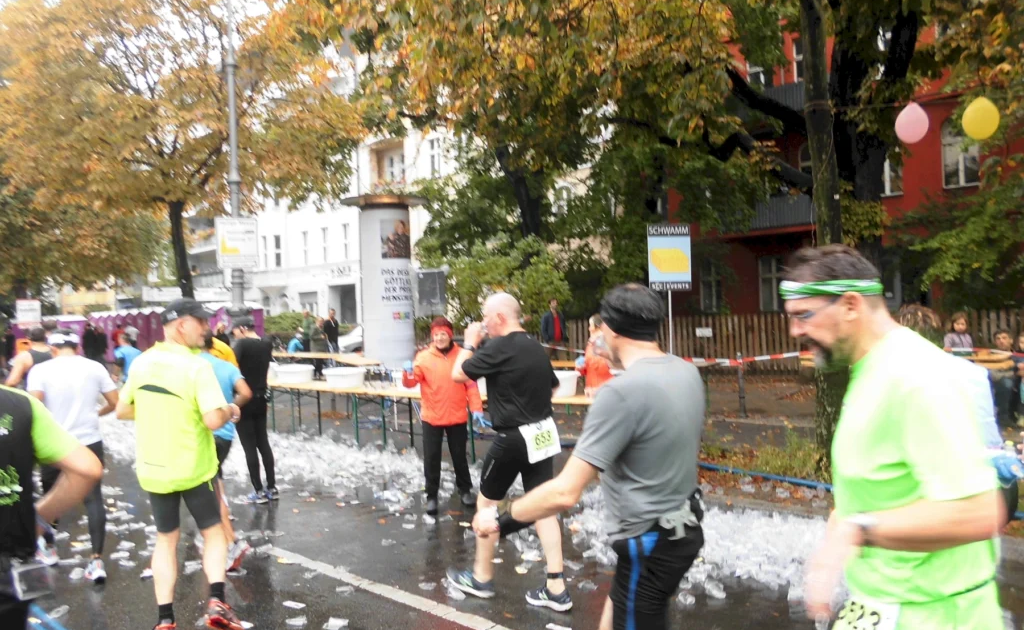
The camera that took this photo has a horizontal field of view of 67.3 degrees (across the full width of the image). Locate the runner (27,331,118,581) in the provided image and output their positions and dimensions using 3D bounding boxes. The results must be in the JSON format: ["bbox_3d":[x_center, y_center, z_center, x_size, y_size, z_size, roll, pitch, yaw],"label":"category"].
[{"bbox_3d":[-3.000,0.935,5.250,0.600,1.643,0.580,-2,0,-34],"label":"runner"}]

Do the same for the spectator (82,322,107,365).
[{"bbox_3d":[-12.185,1.097,22.500,0.520,1.750,0.340,-2,0,15],"label":"spectator"}]

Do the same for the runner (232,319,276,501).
[{"bbox_3d":[-2.435,0.876,7.300,0.400,1.724,0.500,-2,0,38],"label":"runner"}]

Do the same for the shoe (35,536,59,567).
[{"bbox_3d":[-3.324,1.696,5.480,0.290,0.130,0.110,-2,0,43],"label":"shoe"}]

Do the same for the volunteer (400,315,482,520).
[{"bbox_3d":[-0.590,0.851,6.620,0.700,1.657,0.480,-2,0,-3],"label":"volunteer"}]

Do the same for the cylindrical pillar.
[{"bbox_3d":[-3.035,-0.574,18.600,2.040,4.441,2.040,-2,0,0],"label":"cylindrical pillar"}]

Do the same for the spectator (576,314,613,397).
[{"bbox_3d":[1.001,0.791,9.000,0.450,1.594,0.500,-2,0,-40],"label":"spectator"}]

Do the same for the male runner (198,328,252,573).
[{"bbox_3d":[-2.131,0.875,5.400,0.580,1.700,0.720,-2,0,-43],"label":"male runner"}]

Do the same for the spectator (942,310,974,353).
[{"bbox_3d":[4.987,0.679,8.600,0.360,1.424,0.270,-2,0,30],"label":"spectator"}]

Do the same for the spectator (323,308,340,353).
[{"bbox_3d":[-4.741,0.772,20.200,0.500,1.859,0.330,-2,0,-9],"label":"spectator"}]

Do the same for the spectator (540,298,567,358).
[{"bbox_3d":[0.853,0.534,15.800,0.520,1.790,0.340,-2,0,-20],"label":"spectator"}]

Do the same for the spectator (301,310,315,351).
[{"bbox_3d":[-5.717,0.741,21.500,0.500,1.760,0.340,-2,0,10],"label":"spectator"}]

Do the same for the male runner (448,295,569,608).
[{"bbox_3d":[-0.015,0.769,4.520,0.780,1.780,0.530,-2,0,34],"label":"male runner"}]

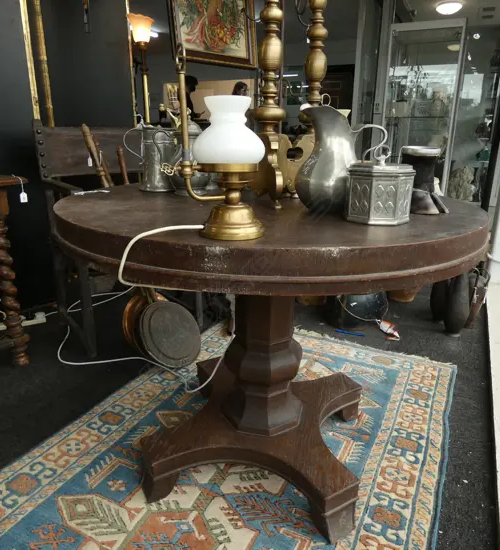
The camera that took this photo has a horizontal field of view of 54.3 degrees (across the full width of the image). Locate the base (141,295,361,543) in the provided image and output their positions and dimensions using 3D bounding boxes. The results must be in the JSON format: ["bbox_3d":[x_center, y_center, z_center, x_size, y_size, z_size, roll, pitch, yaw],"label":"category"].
[{"bbox_3d":[0.038,0.208,1.377,0.596,0.692,0.596,5,18,13],"label":"base"}]

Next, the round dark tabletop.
[{"bbox_3d":[0.047,-0.158,1.261,1.030,0.076,1.030,1,18,0],"label":"round dark tabletop"}]

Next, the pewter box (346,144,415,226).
[{"bbox_3d":[0.265,-0.189,0.997,0.130,0.148,0.130,2,18,3],"label":"pewter box"}]

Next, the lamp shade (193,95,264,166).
[{"bbox_3d":[-0.034,-0.239,0.804,0.121,0.103,0.121,1,18,0],"label":"lamp shade"}]

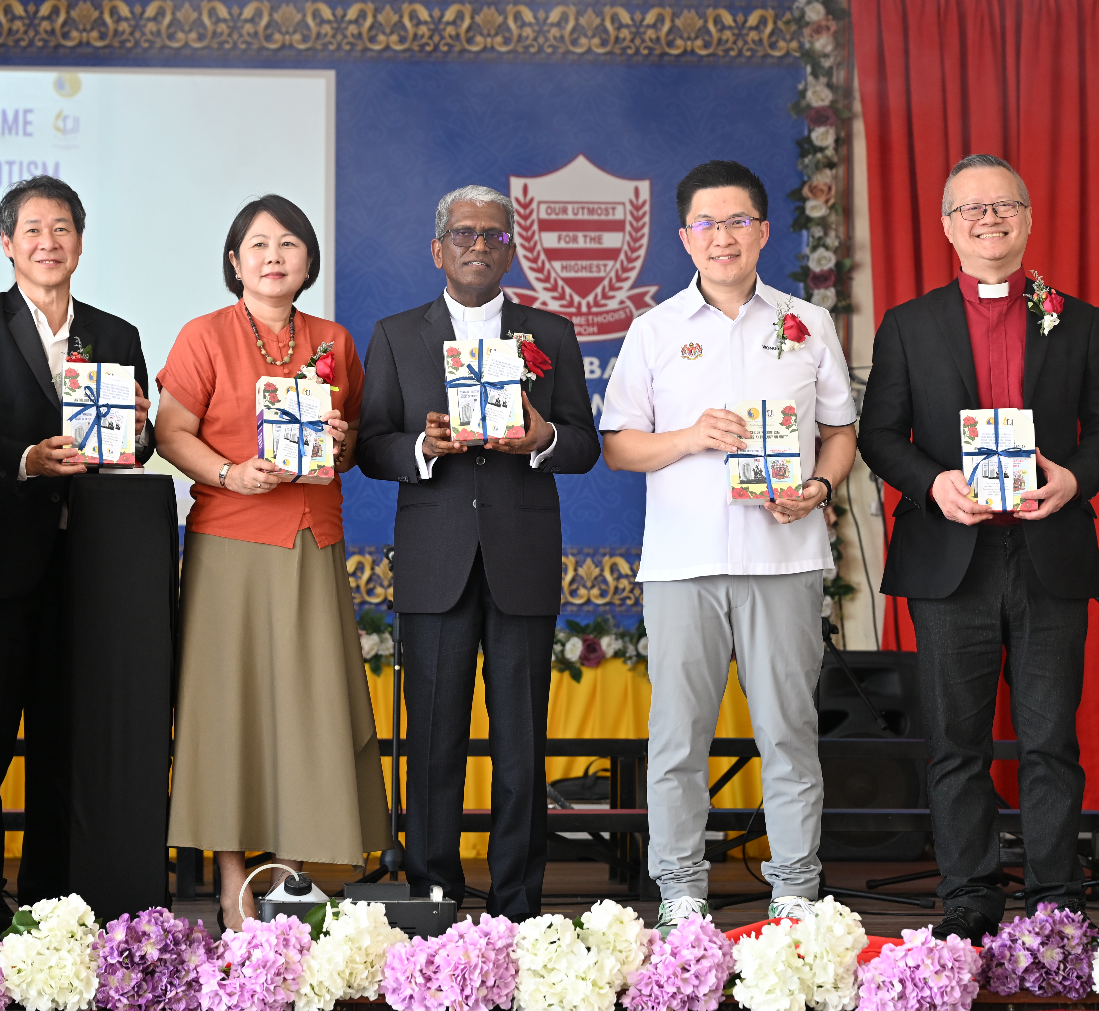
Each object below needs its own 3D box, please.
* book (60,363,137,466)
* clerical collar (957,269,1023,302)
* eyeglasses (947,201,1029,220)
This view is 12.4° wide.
[{"bbox_3d":[-0.919,-0.186,10.320,0.148,0.210,0.045,1,-8,-2],"label":"book"},{"bbox_3d":[0.939,-0.469,10.770,0.143,0.070,0.135,0,1,-5],"label":"clerical collar"},{"bbox_3d":[0.934,-0.628,10.770,0.152,0.042,0.145,-5,-4,-6],"label":"eyeglasses"}]

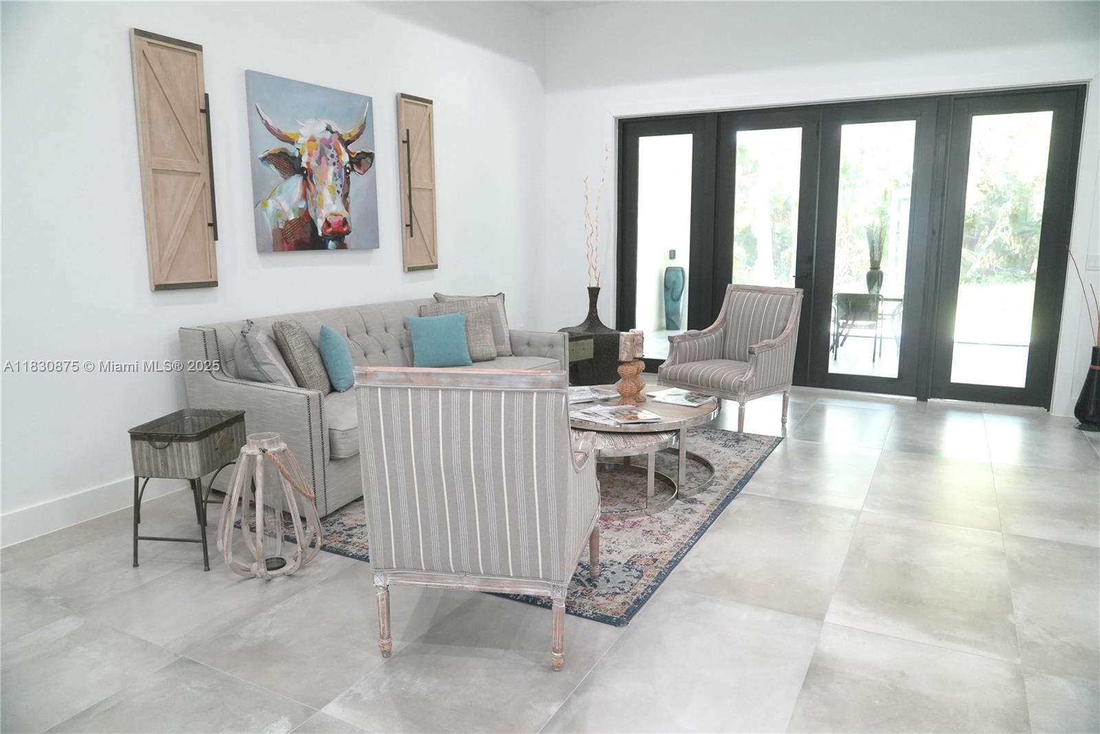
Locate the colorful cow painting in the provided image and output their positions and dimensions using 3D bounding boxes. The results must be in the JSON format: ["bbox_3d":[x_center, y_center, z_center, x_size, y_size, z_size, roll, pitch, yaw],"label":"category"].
[{"bbox_3d":[-1.476,-1.260,4.674,0.035,1.017,1.030,5,11,28],"label":"colorful cow painting"}]

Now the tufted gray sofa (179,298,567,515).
[{"bbox_3d":[-0.911,0.076,4.835,0.990,0.900,2.590,5,11,28],"label":"tufted gray sofa"}]

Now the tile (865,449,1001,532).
[{"bbox_3d":[2.079,0.651,3.993,0.599,0.012,1.197,5,11,28],"label":"tile"}]

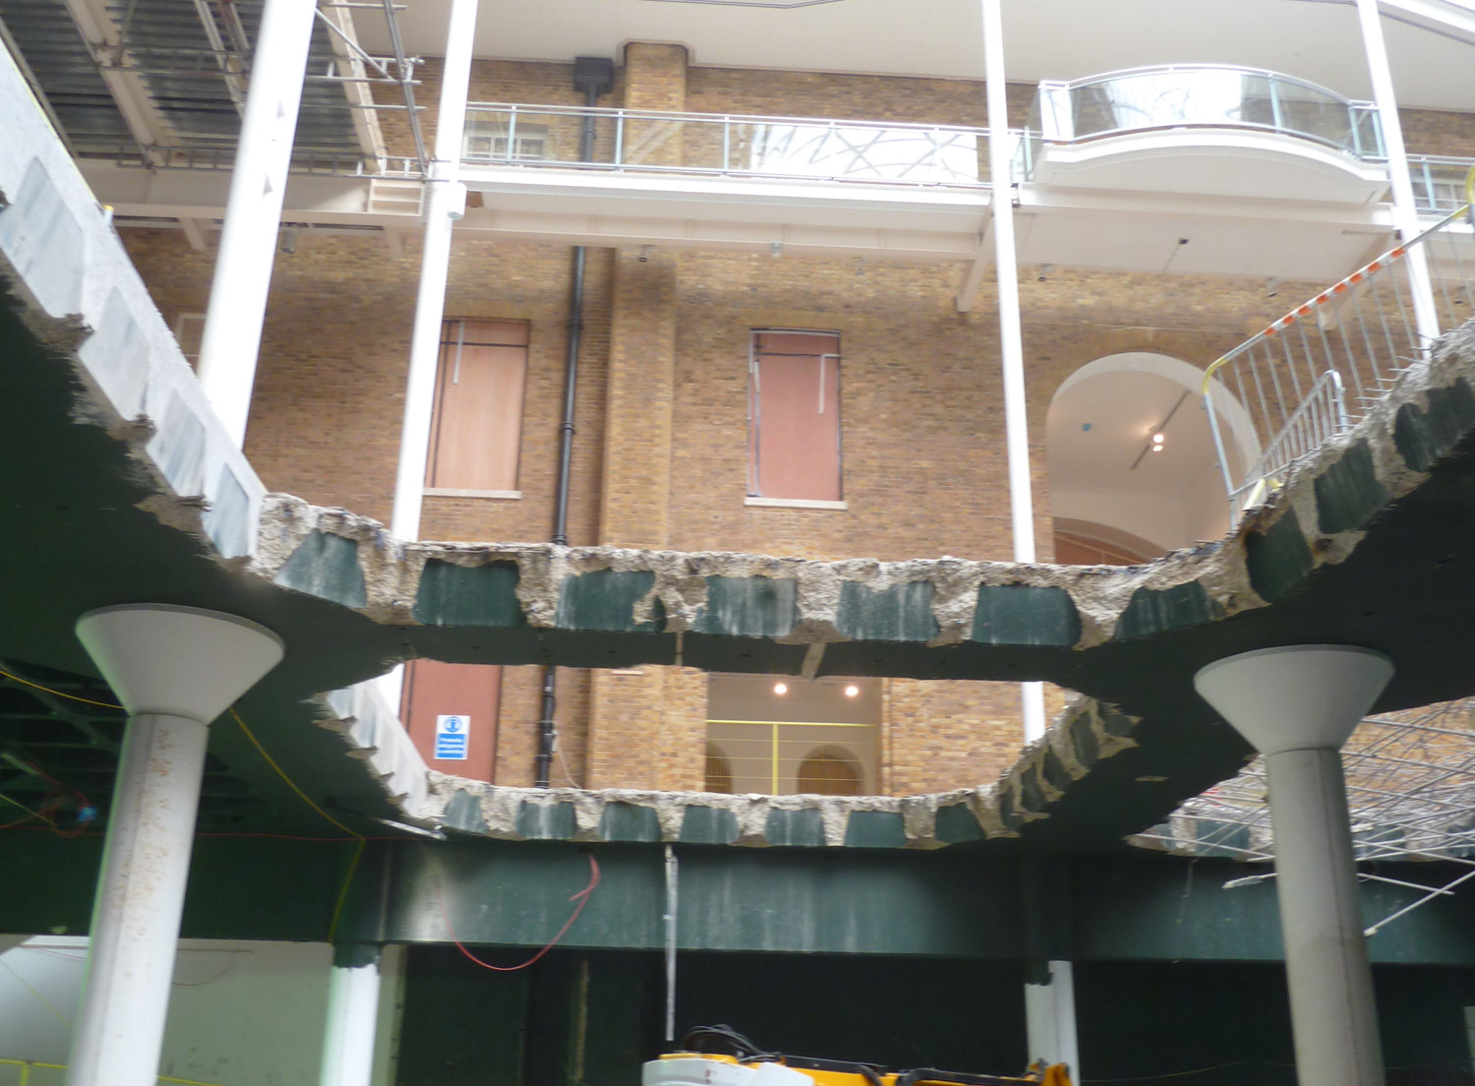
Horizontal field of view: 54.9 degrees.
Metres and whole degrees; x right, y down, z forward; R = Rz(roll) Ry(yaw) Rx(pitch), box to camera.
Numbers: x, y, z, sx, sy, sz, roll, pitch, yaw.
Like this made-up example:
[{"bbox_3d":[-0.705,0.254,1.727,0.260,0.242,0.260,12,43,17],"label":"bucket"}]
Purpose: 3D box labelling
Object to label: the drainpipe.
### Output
[{"bbox_3d":[-2.492,-2.401,21.172,0.600,12.151,0.450,2,-22,-2],"label":"drainpipe"}]

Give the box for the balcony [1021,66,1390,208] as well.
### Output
[{"bbox_3d":[6.516,-5.567,19.434,4.950,1.370,1.250,2,-22,-2],"label":"balcony"}]

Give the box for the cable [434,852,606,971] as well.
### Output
[{"bbox_3d":[-2.375,3.952,15.198,1.804,1.233,0.200,2,-22,-2],"label":"cable"}]

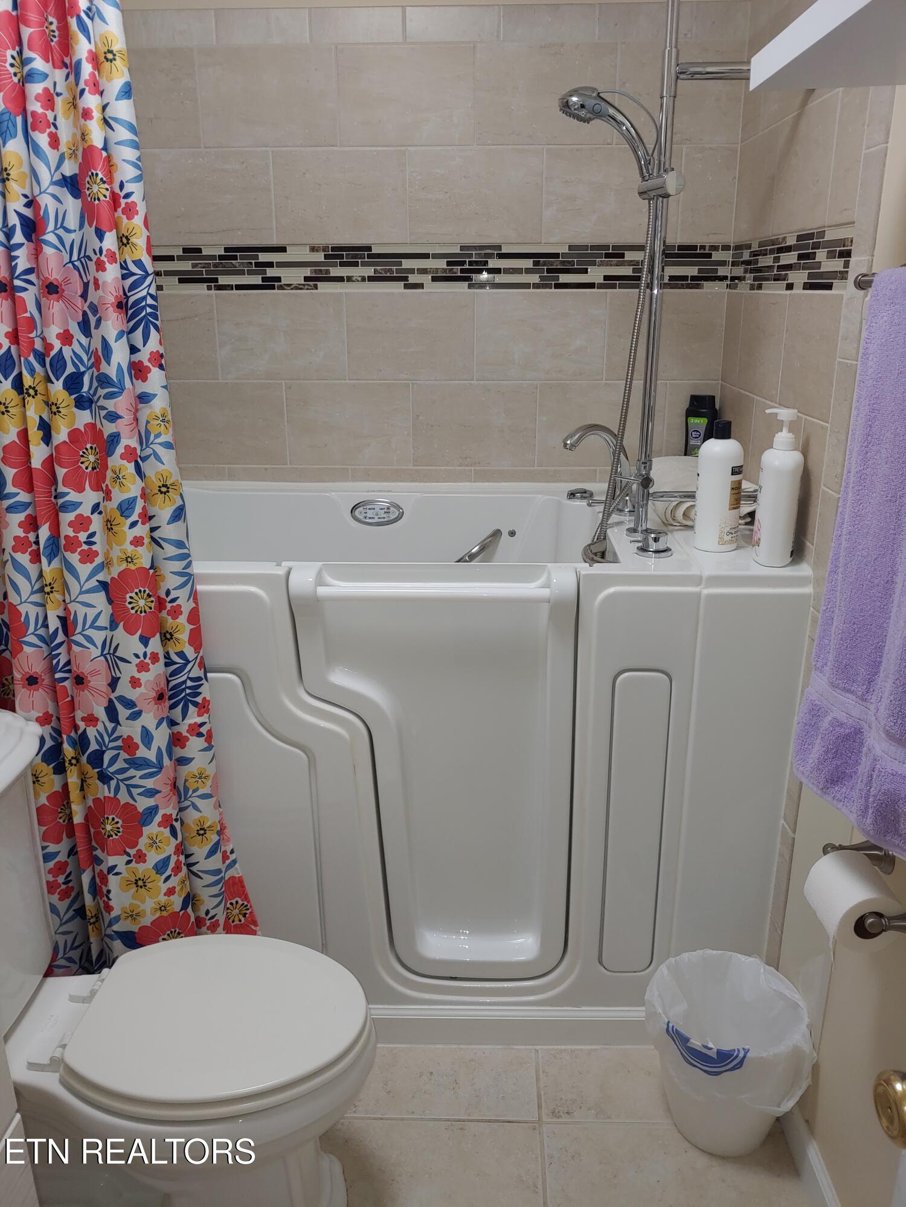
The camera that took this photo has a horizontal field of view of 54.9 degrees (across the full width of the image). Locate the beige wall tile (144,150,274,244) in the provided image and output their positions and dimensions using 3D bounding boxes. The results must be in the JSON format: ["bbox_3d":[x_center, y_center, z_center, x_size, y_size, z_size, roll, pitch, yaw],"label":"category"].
[{"bbox_3d":[-0.555,-0.915,1.971,0.300,0.198,0.010,1,19,2],"label":"beige wall tile"}]

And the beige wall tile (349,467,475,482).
[{"bbox_3d":[-0.102,-0.322,2.164,0.300,0.035,0.010,1,19,2],"label":"beige wall tile"}]

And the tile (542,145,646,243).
[{"bbox_3d":[0.359,-0.921,1.970,0.305,0.203,0.010,1,20,2],"label":"tile"}]

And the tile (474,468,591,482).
[{"bbox_3d":[0.210,-0.326,2.205,0.311,0.040,0.010,1,19,2],"label":"tile"}]

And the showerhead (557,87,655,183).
[{"bbox_3d":[0.270,-0.833,1.545,0.170,0.152,0.056,1,19,2],"label":"showerhead"}]

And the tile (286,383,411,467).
[{"bbox_3d":[-0.251,-0.438,2.128,0.300,0.198,0.010,1,19,2],"label":"tile"}]

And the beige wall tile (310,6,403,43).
[{"bbox_3d":[-0.207,-1.244,1.877,0.203,0.067,0.010,1,20,2],"label":"beige wall tile"}]

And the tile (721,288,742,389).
[{"bbox_3d":[0.643,-0.606,1.993,0.010,0.203,0.137,1,20,2],"label":"tile"}]

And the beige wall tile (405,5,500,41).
[{"bbox_3d":[0.000,-1.241,1.869,0.203,0.067,0.010,1,20,2],"label":"beige wall tile"}]

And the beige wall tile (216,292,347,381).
[{"bbox_3d":[-0.412,-0.643,2.104,0.305,0.203,0.010,1,20,2],"label":"beige wall tile"}]

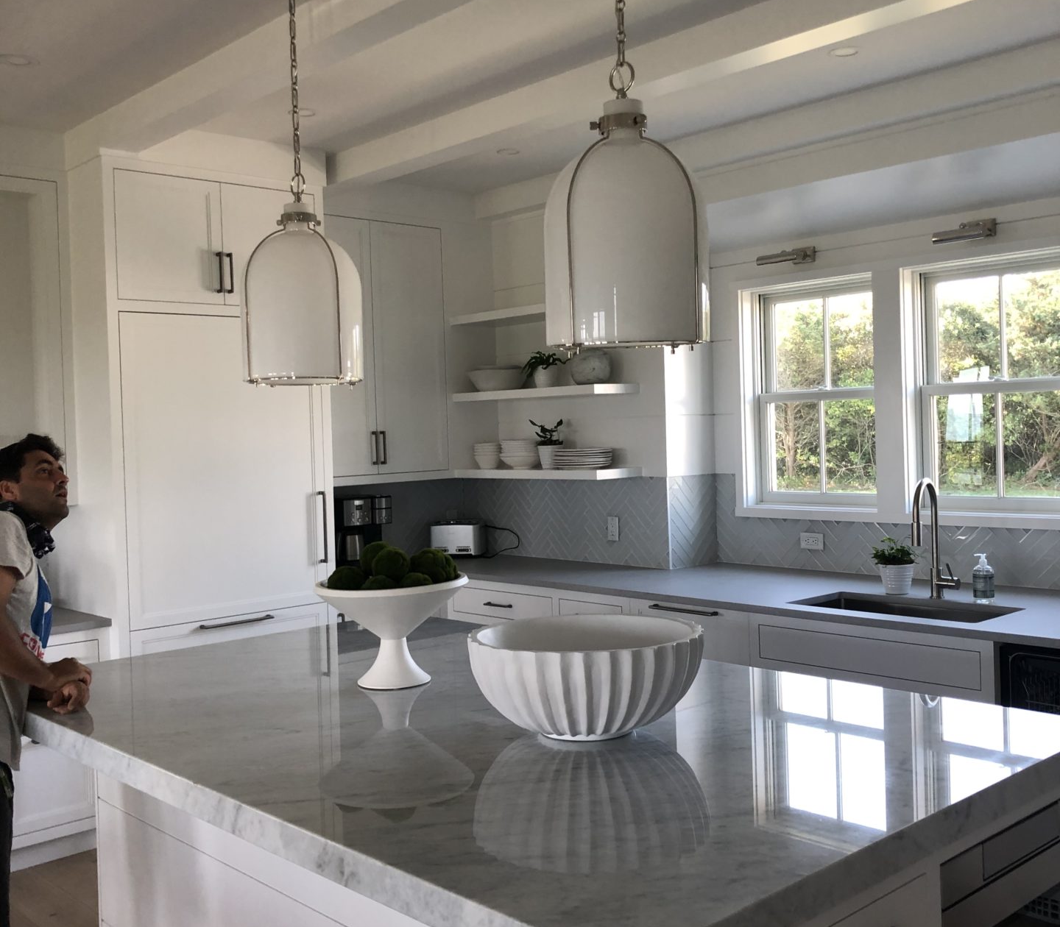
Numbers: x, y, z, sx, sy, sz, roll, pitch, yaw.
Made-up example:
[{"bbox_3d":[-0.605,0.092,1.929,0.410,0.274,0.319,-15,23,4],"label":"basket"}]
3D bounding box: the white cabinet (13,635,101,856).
[{"bbox_3d":[-2.051,1.062,4.538,0.520,0.785,0.590,-3,1,-43],"label":"white cabinet"}]

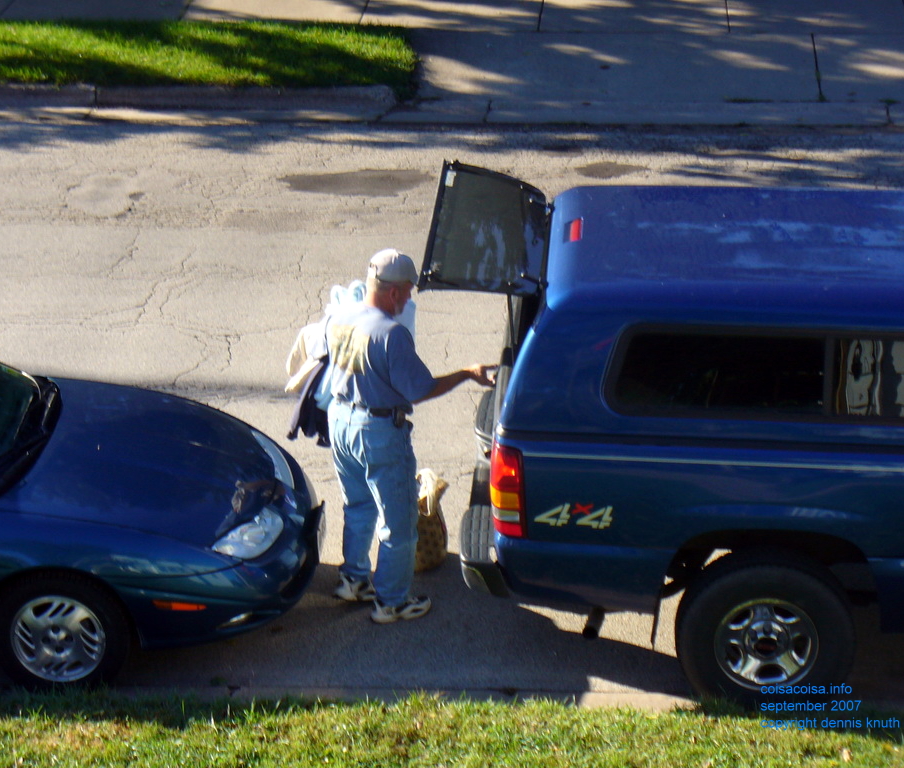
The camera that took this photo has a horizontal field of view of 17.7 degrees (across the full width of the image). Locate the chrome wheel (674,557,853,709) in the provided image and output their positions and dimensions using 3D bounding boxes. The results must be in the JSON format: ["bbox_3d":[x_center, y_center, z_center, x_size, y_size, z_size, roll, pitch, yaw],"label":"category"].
[{"bbox_3d":[1.350,1.068,12.452,0.772,0.765,0.250,1,21,4],"label":"chrome wheel"}]

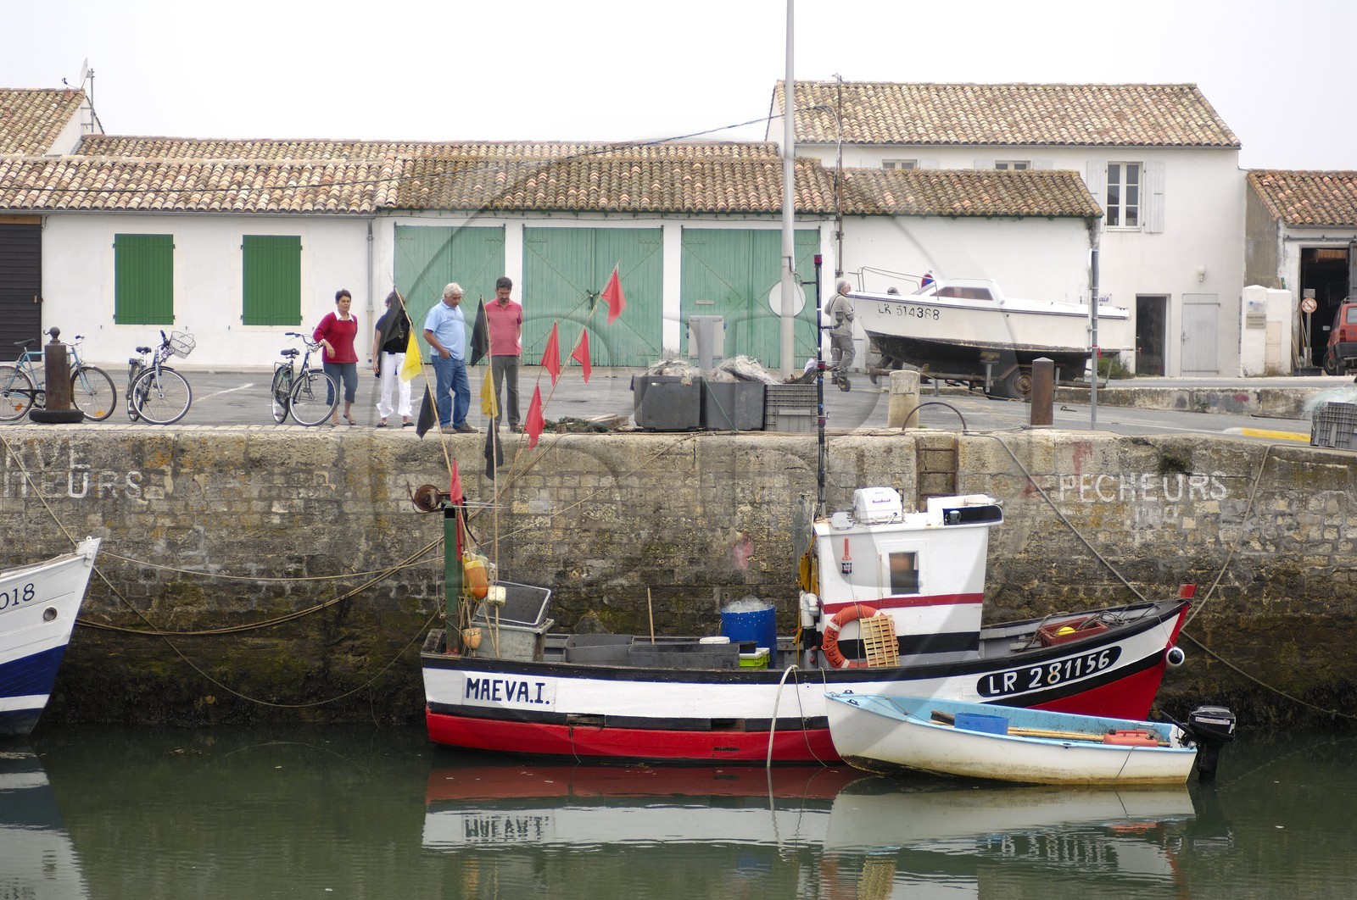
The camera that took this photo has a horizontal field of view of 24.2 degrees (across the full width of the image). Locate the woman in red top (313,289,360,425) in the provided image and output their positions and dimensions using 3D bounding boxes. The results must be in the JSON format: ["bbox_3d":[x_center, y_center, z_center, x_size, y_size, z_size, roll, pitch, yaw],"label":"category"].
[{"bbox_3d":[-3.979,-1.080,36.800,0.530,1.600,0.340,-1,3,-22],"label":"woman in red top"}]

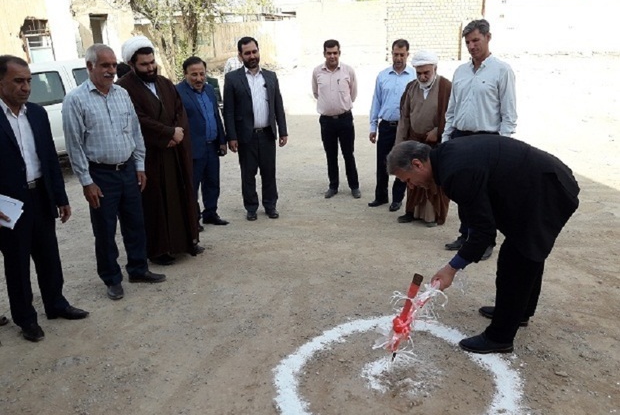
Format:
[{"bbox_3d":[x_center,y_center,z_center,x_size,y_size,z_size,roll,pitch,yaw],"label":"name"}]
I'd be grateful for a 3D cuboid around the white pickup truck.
[{"bbox_3d":[-4.073,-1.325,7.377,1.760,1.660,5.050,2,18,12],"label":"white pickup truck"}]

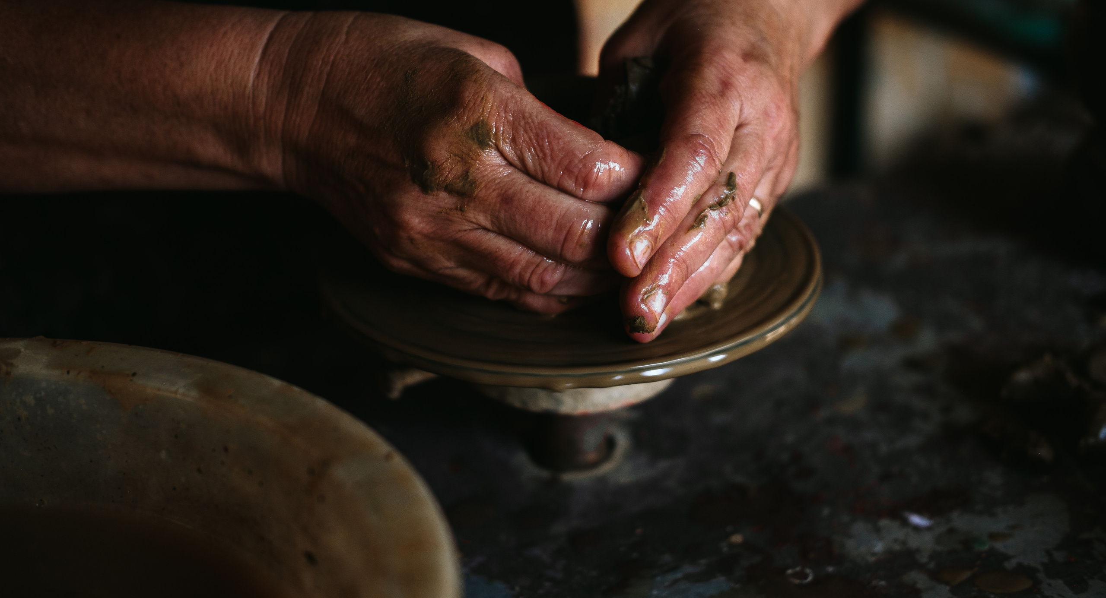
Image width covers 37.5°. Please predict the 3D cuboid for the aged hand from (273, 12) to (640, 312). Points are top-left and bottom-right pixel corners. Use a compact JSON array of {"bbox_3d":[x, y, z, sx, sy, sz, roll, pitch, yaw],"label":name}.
[{"bbox_3d":[-0.039,-0.048,0.560,0.148,0.083,0.090,8,28,20],"label":"aged hand"}]

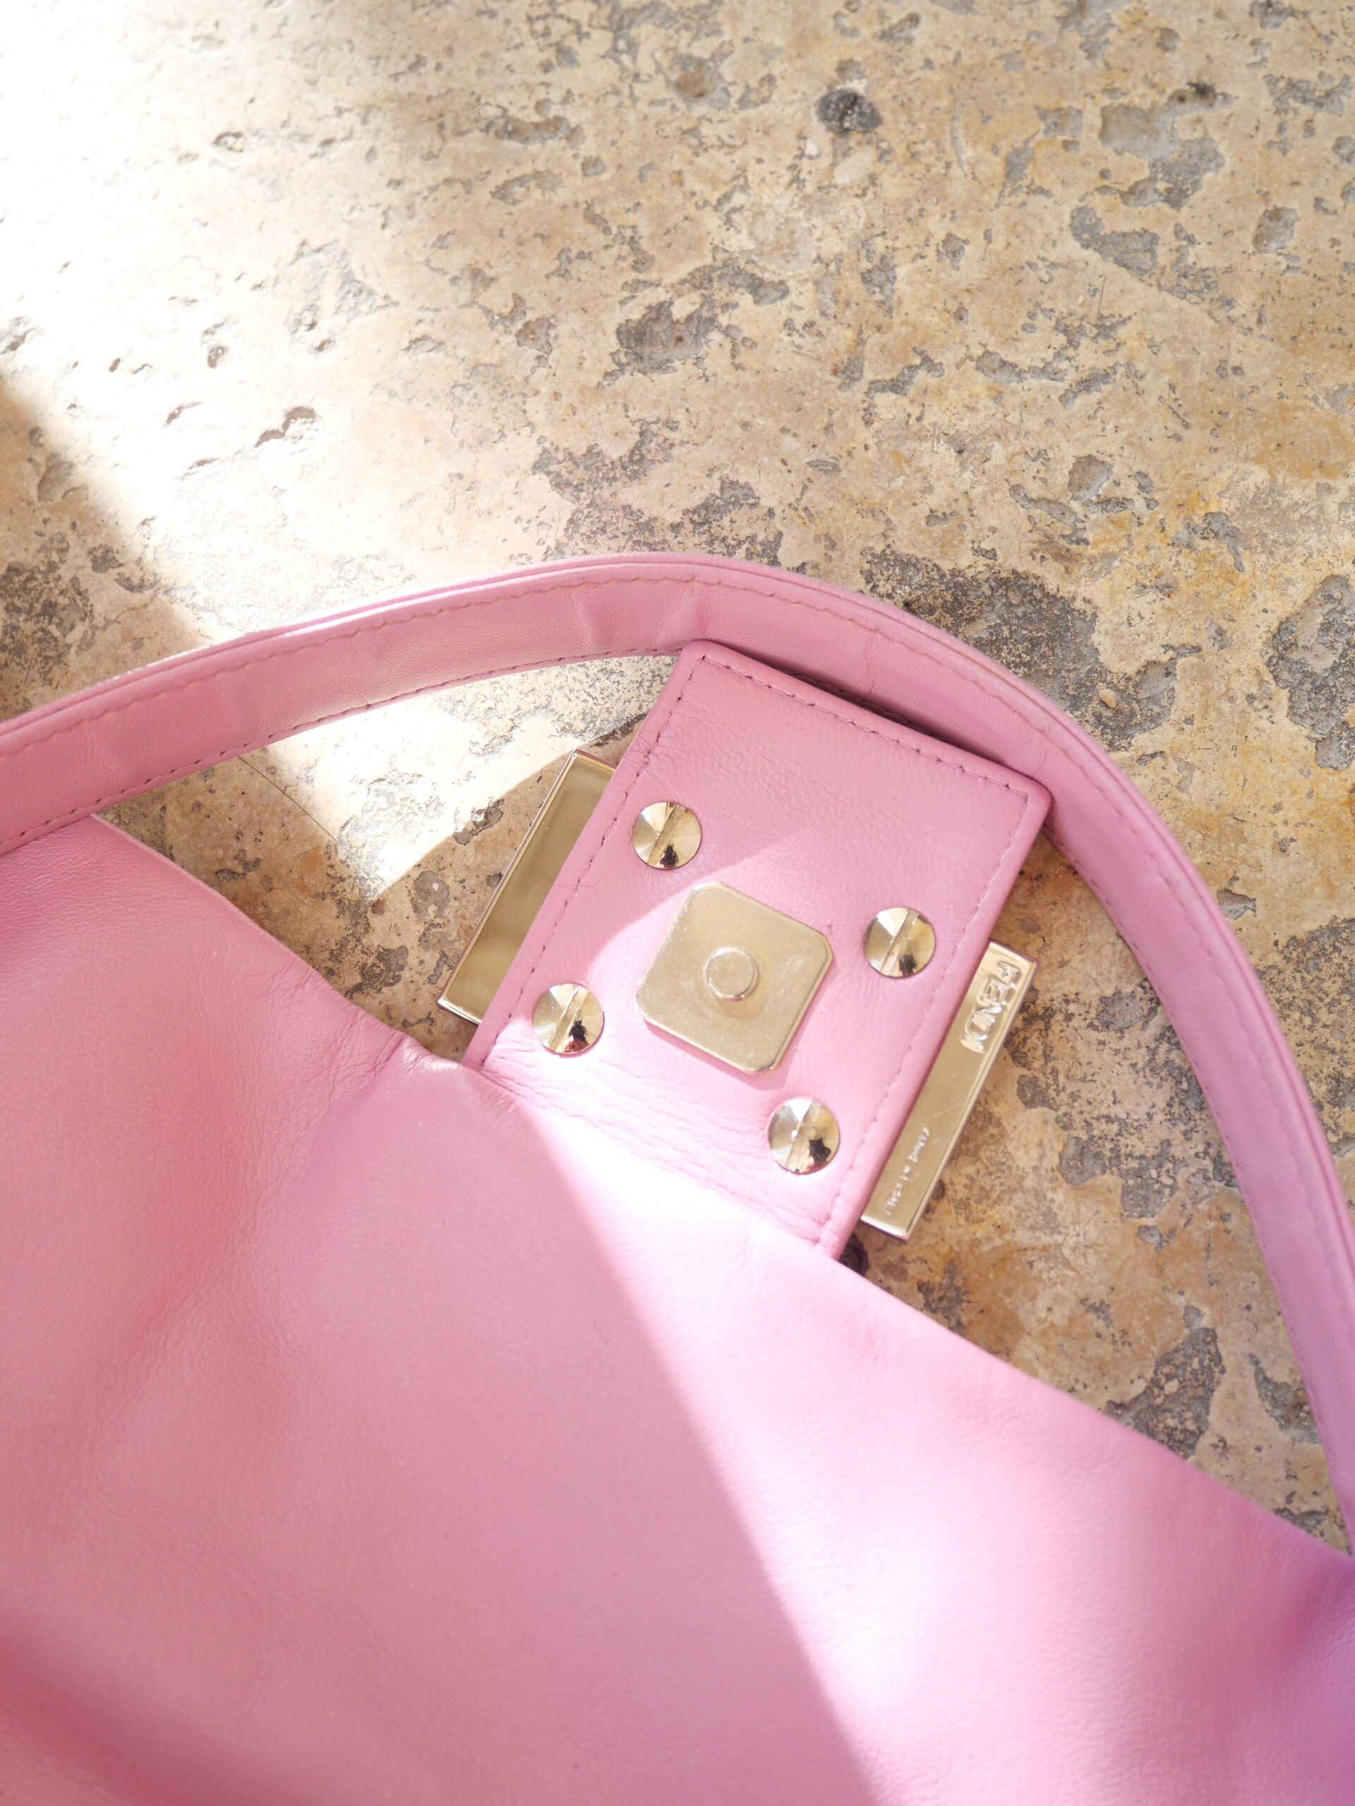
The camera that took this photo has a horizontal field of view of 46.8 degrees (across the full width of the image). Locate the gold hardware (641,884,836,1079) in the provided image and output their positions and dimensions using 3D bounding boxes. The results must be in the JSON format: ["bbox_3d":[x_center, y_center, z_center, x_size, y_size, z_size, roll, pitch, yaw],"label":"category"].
[{"bbox_3d":[0.008,0.009,0.208,0.021,0.004,0.021,25,78,14],"label":"gold hardware"}]

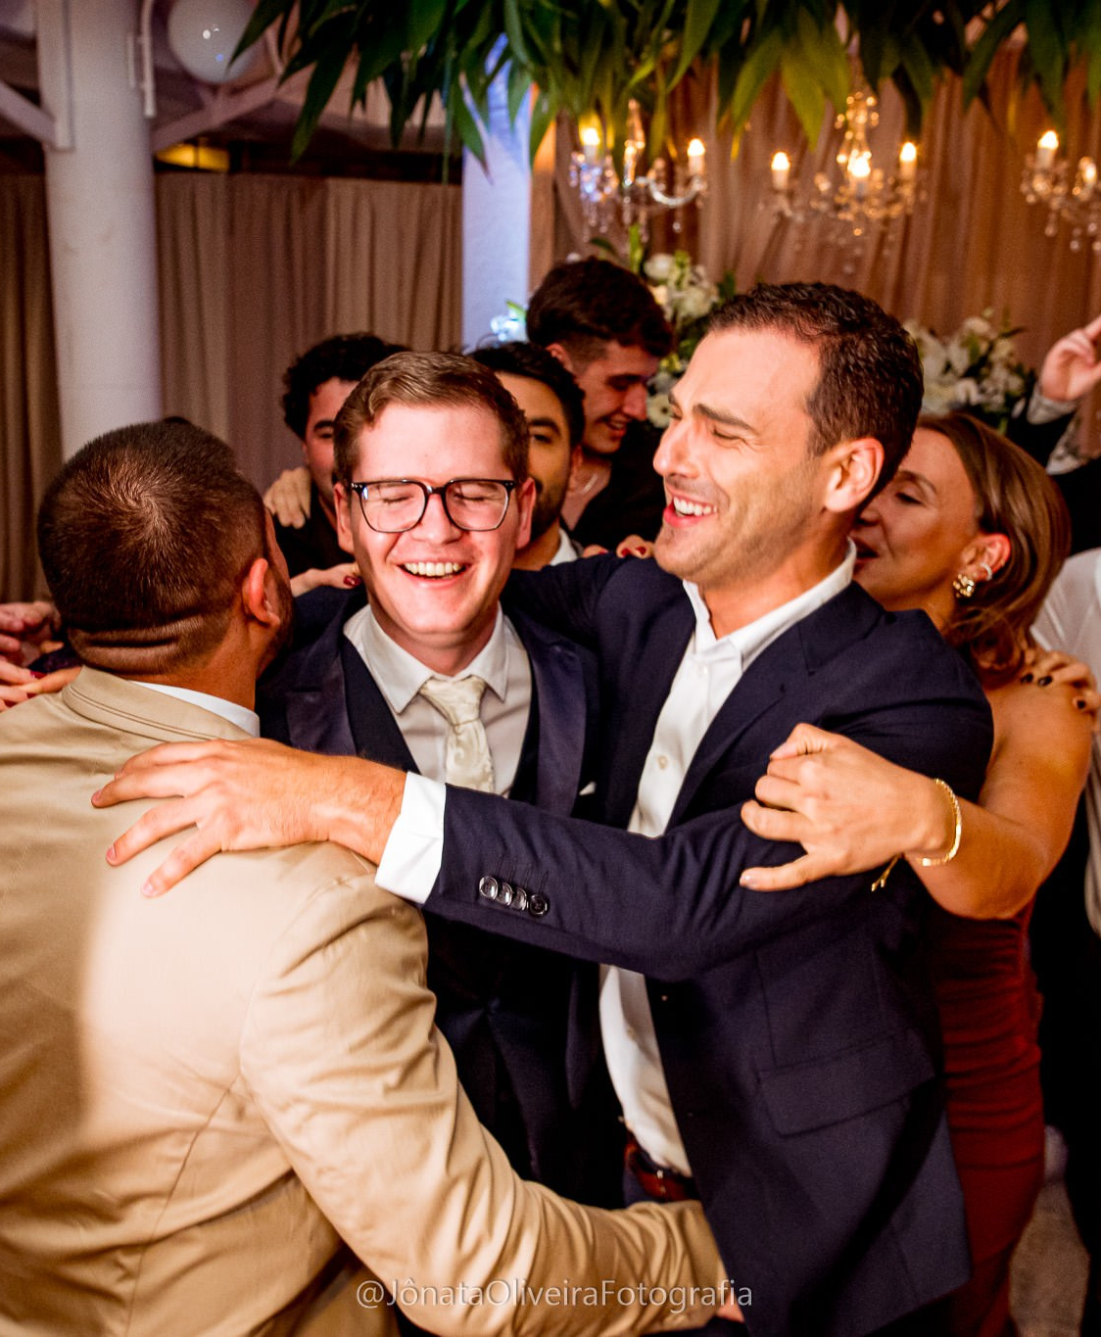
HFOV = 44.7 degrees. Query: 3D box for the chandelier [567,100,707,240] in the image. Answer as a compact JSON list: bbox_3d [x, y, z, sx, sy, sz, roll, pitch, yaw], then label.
[{"bbox_3d":[0.215,-1.238,3.300,0.370,0.360,0.370,3,14,3],"label":"chandelier"}]

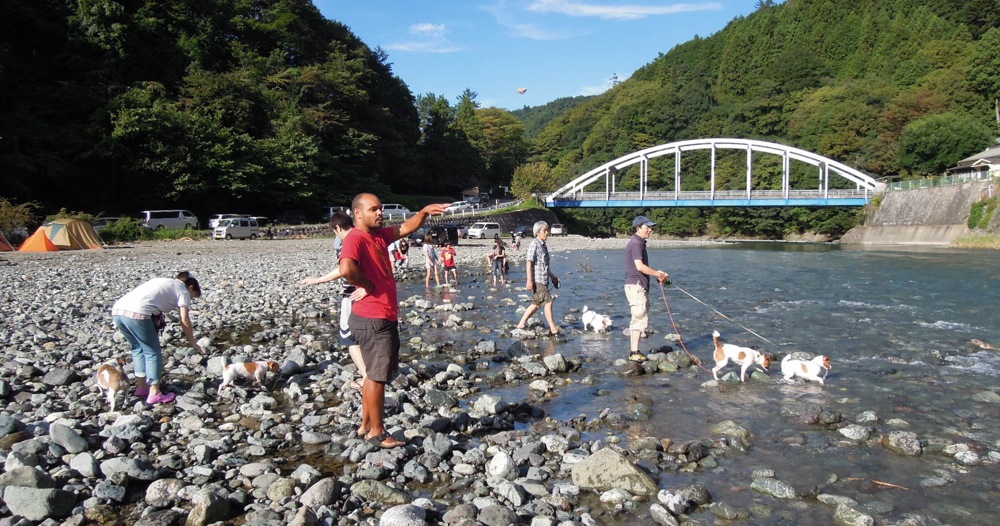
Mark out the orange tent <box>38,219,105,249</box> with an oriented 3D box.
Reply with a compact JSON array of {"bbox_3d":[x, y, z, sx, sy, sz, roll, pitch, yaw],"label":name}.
[{"bbox_3d":[-26.856,-1.768,43.000,2.850,1.900,2.750,1,3,13],"label":"orange tent"}]

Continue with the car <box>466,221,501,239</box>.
[{"bbox_3d":[-1.962,-3.773,80.000,1.700,1.860,4.600,2,4,31],"label":"car"}]

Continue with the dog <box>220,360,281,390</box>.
[{"bbox_3d":[-2.254,1.023,6.250,0.530,0.310,0.180,-1,3,-26],"label":"dog"}]

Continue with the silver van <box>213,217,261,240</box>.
[{"bbox_3d":[-21.243,-2.746,56.000,1.475,1.870,3.400,2,4,34],"label":"silver van"}]

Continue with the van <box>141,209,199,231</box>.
[{"bbox_3d":[-31.843,-4.069,67.000,1.690,1.980,4.700,2,3,37],"label":"van"}]

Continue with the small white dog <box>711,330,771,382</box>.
[{"bbox_3d":[2.525,0.973,7.250,0.580,0.520,0.200,1,3,15],"label":"small white dog"}]

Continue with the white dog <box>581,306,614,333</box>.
[{"bbox_3d":[1.470,0.848,10.400,0.500,0.380,0.190,3,4,44],"label":"white dog"}]

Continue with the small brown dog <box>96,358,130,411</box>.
[{"bbox_3d":[-3.233,1.021,5.800,0.220,0.370,0.440,-1,3,-22],"label":"small brown dog"}]

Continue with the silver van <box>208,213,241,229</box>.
[{"bbox_3d":[-30.652,-4.615,79.000,1.720,1.800,4.600,2,3,30],"label":"silver van"}]

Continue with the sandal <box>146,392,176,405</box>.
[{"bbox_3d":[-2.991,1.196,6.120,0.240,0.100,0.100,-2,3,-33],"label":"sandal"}]

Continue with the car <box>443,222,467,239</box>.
[{"bbox_3d":[-5.344,-3.600,78.000,1.700,1.800,4.500,1,3,26],"label":"car"}]

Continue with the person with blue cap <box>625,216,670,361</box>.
[{"bbox_3d":[1.733,0.308,8.200,0.500,1.730,0.500,1,3,12],"label":"person with blue cap"}]

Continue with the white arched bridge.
[{"bbox_3d":[28.753,-12.157,94.700,44.000,9.100,6.200,1,3,18],"label":"white arched bridge"}]

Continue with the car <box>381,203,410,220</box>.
[{"bbox_3d":[-13.553,-6.425,87.000,1.700,1.950,4.700,3,4,45],"label":"car"}]

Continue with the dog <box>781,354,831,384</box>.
[{"bbox_3d":[3.178,1.106,7.200,0.480,0.300,0.180,1,3,24],"label":"dog"}]

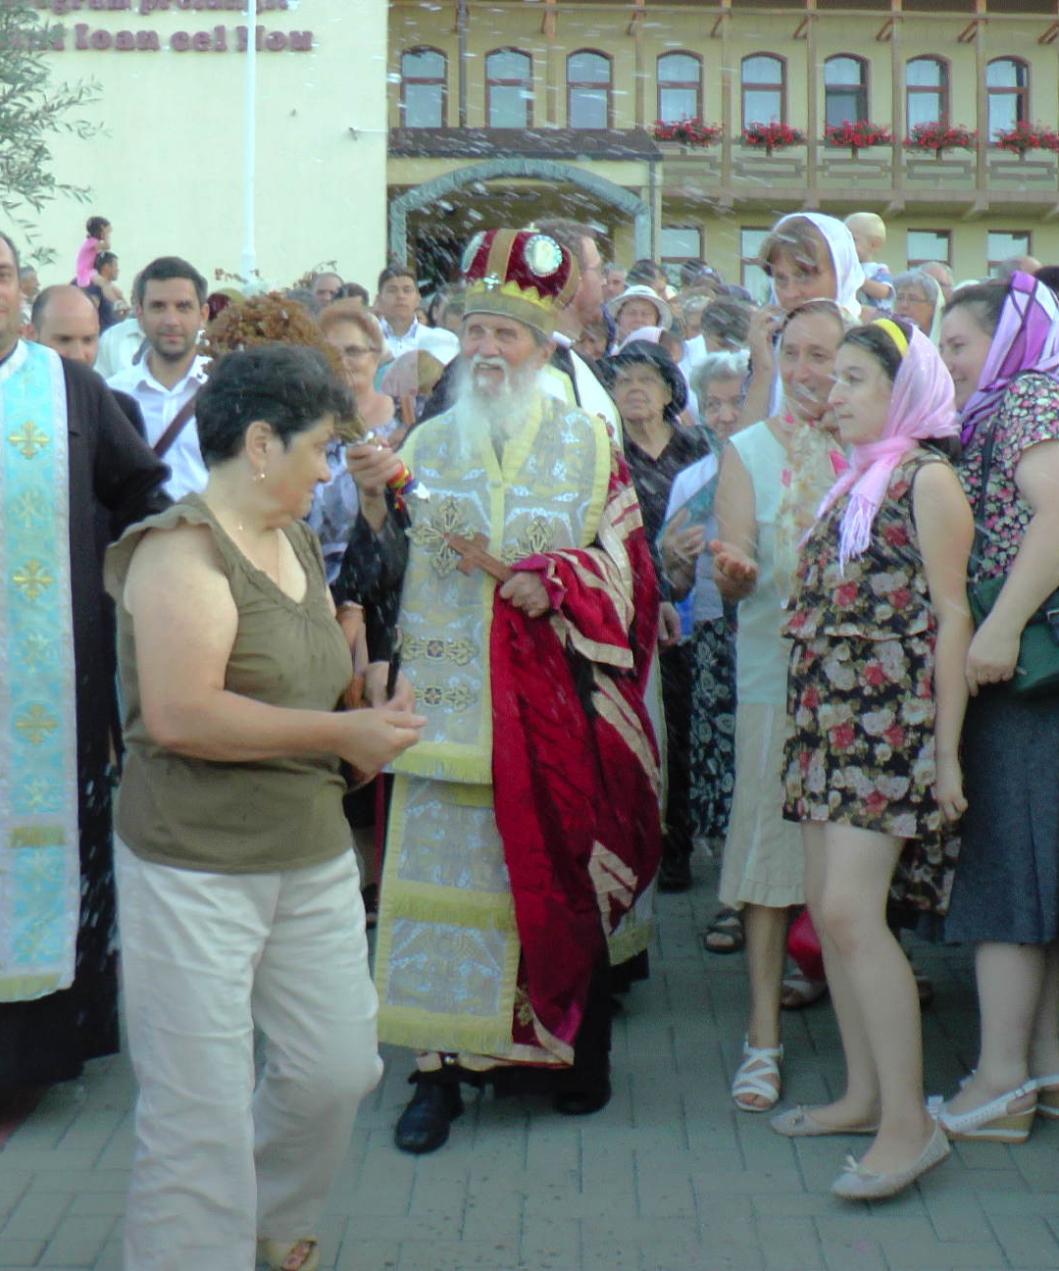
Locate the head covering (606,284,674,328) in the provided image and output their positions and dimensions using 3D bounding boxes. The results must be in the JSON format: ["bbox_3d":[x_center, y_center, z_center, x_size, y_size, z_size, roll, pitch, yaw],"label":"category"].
[{"bbox_3d":[0.437,-1.308,7.200,0.270,0.160,0.290,0,0,6],"label":"head covering"}]

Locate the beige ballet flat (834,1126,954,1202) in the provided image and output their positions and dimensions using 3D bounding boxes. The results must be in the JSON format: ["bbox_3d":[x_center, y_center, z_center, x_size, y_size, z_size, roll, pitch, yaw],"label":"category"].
[{"bbox_3d":[0.674,0.982,3.380,0.245,0.080,0.085,-13,12,-18],"label":"beige ballet flat"}]

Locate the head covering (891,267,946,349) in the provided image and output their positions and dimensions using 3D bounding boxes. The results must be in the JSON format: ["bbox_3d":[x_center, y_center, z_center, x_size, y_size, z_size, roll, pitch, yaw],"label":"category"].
[{"bbox_3d":[1.485,-1.233,6.900,0.195,0.320,0.220,3,9,21],"label":"head covering"}]

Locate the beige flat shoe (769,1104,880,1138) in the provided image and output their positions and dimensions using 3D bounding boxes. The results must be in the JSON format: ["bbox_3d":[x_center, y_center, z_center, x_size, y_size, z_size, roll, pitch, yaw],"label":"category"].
[{"bbox_3d":[0.600,0.947,3.601,0.240,0.063,0.083,-1,8,-7],"label":"beige flat shoe"}]

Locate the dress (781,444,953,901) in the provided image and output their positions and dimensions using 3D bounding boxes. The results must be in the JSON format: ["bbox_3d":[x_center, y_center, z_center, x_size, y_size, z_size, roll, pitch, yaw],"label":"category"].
[{"bbox_3d":[0.620,0.071,3.330,0.310,0.820,0.370,-5,10,-33],"label":"dress"}]

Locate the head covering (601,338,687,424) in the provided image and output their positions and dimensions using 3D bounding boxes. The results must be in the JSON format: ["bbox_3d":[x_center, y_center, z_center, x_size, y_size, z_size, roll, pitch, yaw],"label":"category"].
[{"bbox_3d":[0.316,-0.704,5.030,0.235,0.185,0.270,-1,-3,14],"label":"head covering"}]

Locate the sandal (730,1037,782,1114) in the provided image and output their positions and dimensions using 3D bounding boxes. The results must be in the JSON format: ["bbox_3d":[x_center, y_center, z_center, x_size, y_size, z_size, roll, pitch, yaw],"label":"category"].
[{"bbox_3d":[0.485,0.896,3.794,0.098,0.100,0.245,2,8,12],"label":"sandal"}]

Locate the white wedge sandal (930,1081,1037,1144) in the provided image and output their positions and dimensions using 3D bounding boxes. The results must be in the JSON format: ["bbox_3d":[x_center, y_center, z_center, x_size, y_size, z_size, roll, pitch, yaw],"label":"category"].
[{"bbox_3d":[0.877,0.928,3.567,0.240,0.108,0.085,1,8,6],"label":"white wedge sandal"}]

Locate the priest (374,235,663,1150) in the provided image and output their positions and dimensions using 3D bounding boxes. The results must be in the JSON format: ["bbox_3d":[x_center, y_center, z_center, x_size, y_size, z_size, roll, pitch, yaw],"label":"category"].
[{"bbox_3d":[-0.038,0.098,3.500,0.580,1.730,0.480,3,9,20],"label":"priest"}]

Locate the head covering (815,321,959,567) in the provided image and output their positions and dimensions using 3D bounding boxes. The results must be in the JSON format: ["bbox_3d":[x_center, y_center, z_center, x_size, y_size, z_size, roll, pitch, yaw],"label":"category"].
[{"bbox_3d":[0.641,-0.349,3.290,0.270,0.450,0.230,-5,9,-30],"label":"head covering"}]

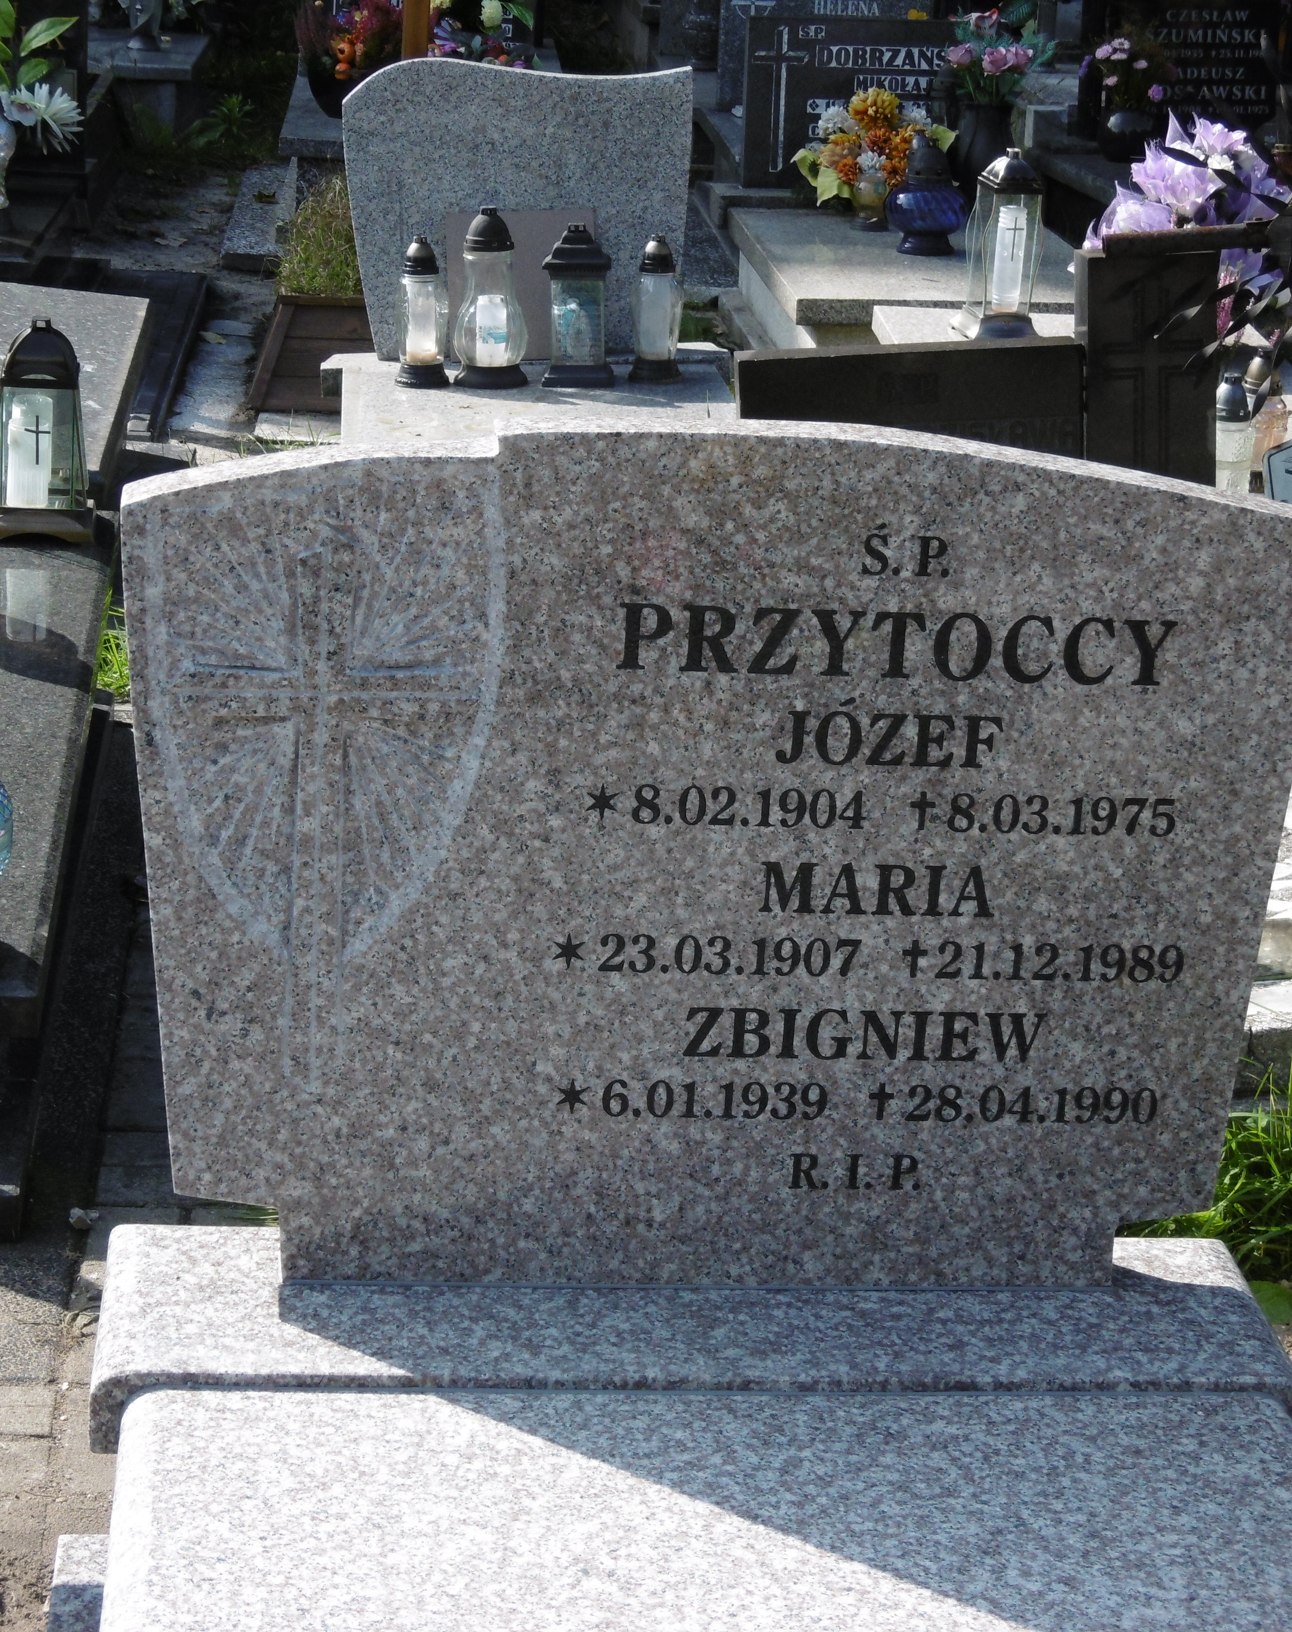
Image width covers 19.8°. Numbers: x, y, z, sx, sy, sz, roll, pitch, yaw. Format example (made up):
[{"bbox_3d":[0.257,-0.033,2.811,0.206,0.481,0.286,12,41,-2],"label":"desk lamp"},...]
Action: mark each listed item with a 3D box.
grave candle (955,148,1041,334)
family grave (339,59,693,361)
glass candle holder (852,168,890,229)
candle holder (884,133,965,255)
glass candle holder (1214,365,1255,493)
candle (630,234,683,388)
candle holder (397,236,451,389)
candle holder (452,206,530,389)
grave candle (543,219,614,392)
[{"bbox_3d":[0.629,-1.015,6.551,0.120,0.310,0.120,-2,19,-12],"label":"grave candle"},{"bbox_3d":[-0.218,-1.013,6.220,0.577,0.490,0.080,0,18,-5],"label":"family grave"},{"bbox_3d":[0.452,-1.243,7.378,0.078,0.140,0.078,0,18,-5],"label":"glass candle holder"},{"bbox_3d":[0.547,-1.209,7.163,0.155,0.235,0.155,0,18,-5],"label":"candle holder"},{"bbox_3d":[0.860,-0.536,5.400,0.065,0.212,0.065,0,18,-5],"label":"glass candle holder"},{"bbox_3d":[0.021,-0.822,5.963,0.087,0.232,0.087,0,18,-5],"label":"candle"},{"bbox_3d":[-0.356,-0.818,5.963,0.088,0.232,0.088,0,18,-5],"label":"candle holder"},{"bbox_3d":[-0.252,-0.850,6.050,0.125,0.284,0.125,0,18,-5],"label":"candle holder"},{"bbox_3d":[-0.109,-0.836,6.050,0.115,0.256,0.115,0,18,-3],"label":"grave candle"}]

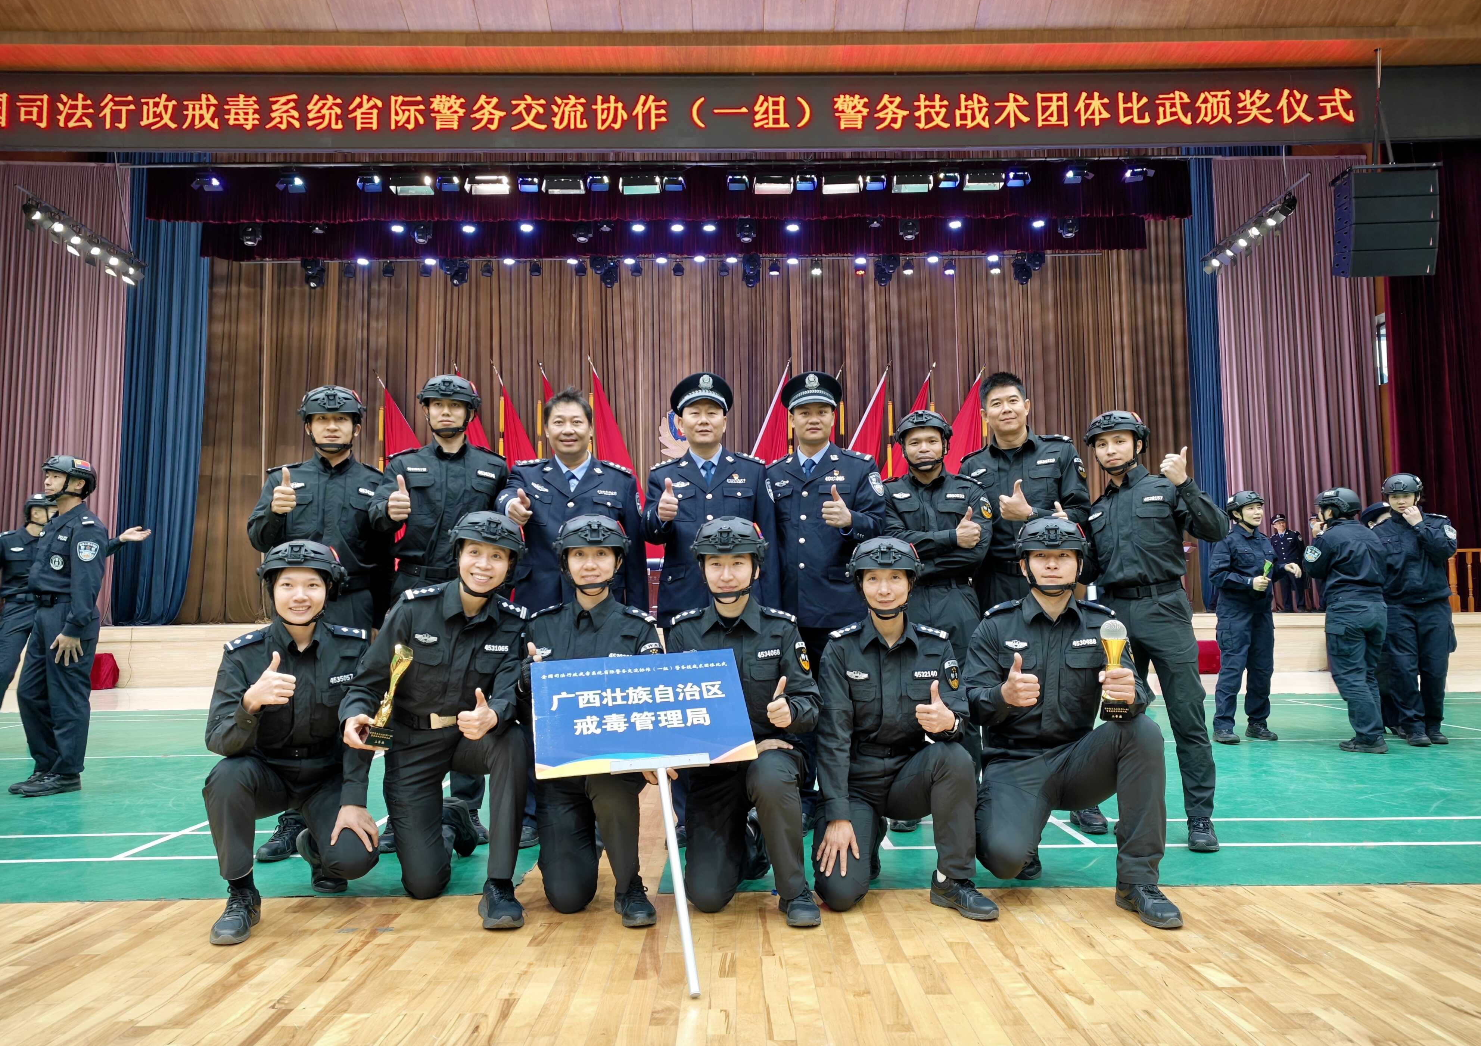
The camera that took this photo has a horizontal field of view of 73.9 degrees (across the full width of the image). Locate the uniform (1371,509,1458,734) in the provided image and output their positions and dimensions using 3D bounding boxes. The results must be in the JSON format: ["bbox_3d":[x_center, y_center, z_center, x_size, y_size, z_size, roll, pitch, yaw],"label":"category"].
[{"bbox_3d":[4.369,0.649,6.412,0.490,1.450,0.350,-4,-6,32],"label":"uniform"}]

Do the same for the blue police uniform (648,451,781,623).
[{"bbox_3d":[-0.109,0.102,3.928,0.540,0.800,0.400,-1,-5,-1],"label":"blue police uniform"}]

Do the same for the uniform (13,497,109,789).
[{"bbox_3d":[-3.522,0.610,5.112,0.470,1.452,0.333,-5,-7,40],"label":"uniform"}]

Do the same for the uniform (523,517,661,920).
[{"bbox_3d":[-0.433,0.559,3.030,0.490,1.162,0.647,0,-6,-7],"label":"uniform"}]

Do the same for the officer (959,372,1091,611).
[{"bbox_3d":[1.164,0.322,3.986,0.550,1.820,0.460,-2,-6,16],"label":"officer"}]

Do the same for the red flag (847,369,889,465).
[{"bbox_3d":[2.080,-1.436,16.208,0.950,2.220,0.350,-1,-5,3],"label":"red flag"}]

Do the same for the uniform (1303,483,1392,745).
[{"bbox_3d":[3.818,0.588,6.217,0.470,1.630,0.420,3,-6,-32],"label":"uniform"}]

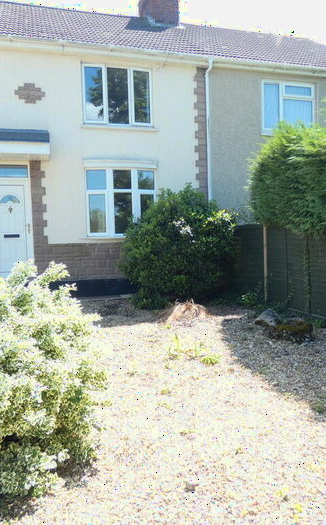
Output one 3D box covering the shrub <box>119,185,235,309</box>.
[{"bbox_3d":[0.308,-0.429,8.600,2.400,2.450,2.100,-2,3,-15],"label":"shrub"}]

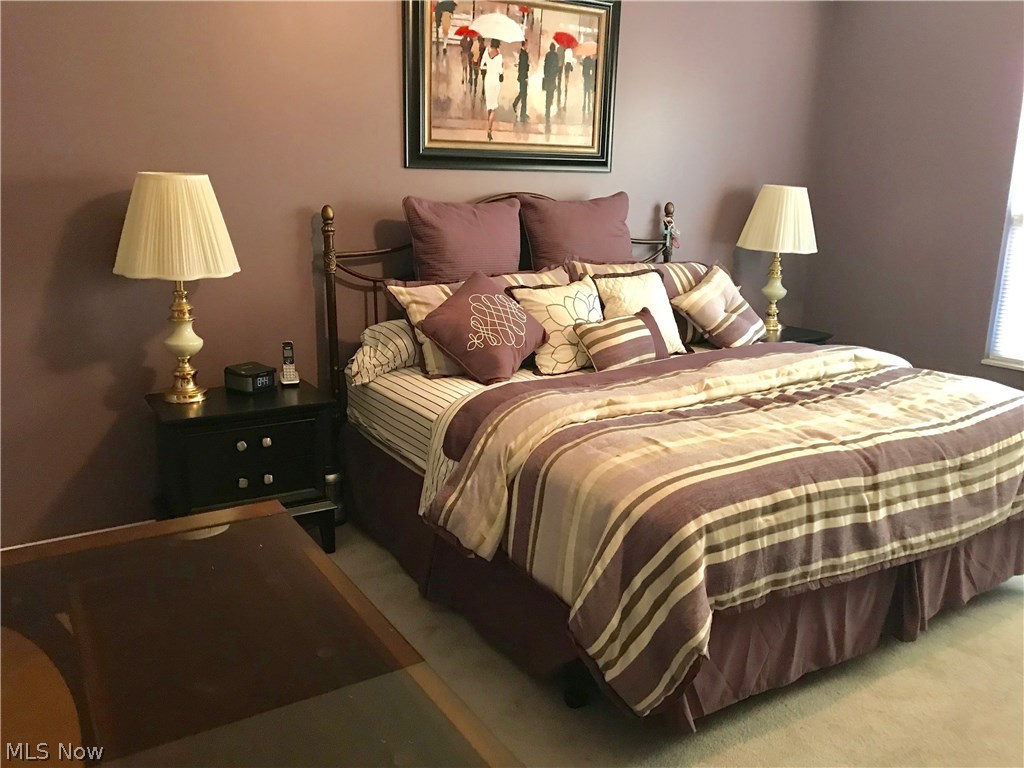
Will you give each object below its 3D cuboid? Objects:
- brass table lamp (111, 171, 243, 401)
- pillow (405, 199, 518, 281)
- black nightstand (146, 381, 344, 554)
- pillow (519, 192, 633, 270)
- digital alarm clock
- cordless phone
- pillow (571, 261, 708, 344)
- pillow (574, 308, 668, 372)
[{"bbox_3d":[-1.357,-0.385,3.374,0.475,0.915,0.475,-7,16,-31],"label":"brass table lamp"},{"bbox_3d":[-0.203,-0.514,3.819,0.620,0.650,0.190,-7,4,-31],"label":"pillow"},{"bbox_3d":[-1.153,0.388,3.560,0.685,0.671,0.485,-7,16,-31],"label":"black nightstand"},{"bbox_3d":[0.325,-0.598,4.133,0.650,0.660,0.190,-7,4,-31],"label":"pillow"},{"bbox_3d":[-1.145,-0.024,3.645,0.155,0.092,0.140,9,16,32],"label":"digital alarm clock"},{"bbox_3d":[-1.005,-0.096,3.764,0.080,0.180,0.090,-8,16,-33],"label":"cordless phone"},{"bbox_3d":[0.675,-0.392,4.152,0.920,0.460,0.190,-7,-10,-31],"label":"pillow"},{"bbox_3d":[0.493,-0.205,3.744,0.440,0.280,0.130,-12,-18,-35],"label":"pillow"}]

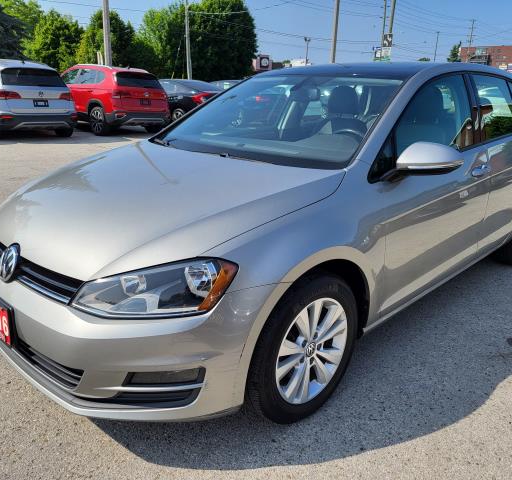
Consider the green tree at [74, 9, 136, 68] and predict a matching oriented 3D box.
[{"bbox_3d":[-10.256,-12.634,33.992,4.300,6.681,4.300,0,17,0],"label":"green tree"}]

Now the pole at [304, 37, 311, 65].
[{"bbox_3d":[7.508,-25.372,71.303,0.900,8.775,0.300,0,17,0],"label":"pole"}]

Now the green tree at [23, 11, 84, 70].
[{"bbox_3d":[-13.607,-12.228,32.969,4.200,6.526,4.200,0,17,0],"label":"green tree"}]

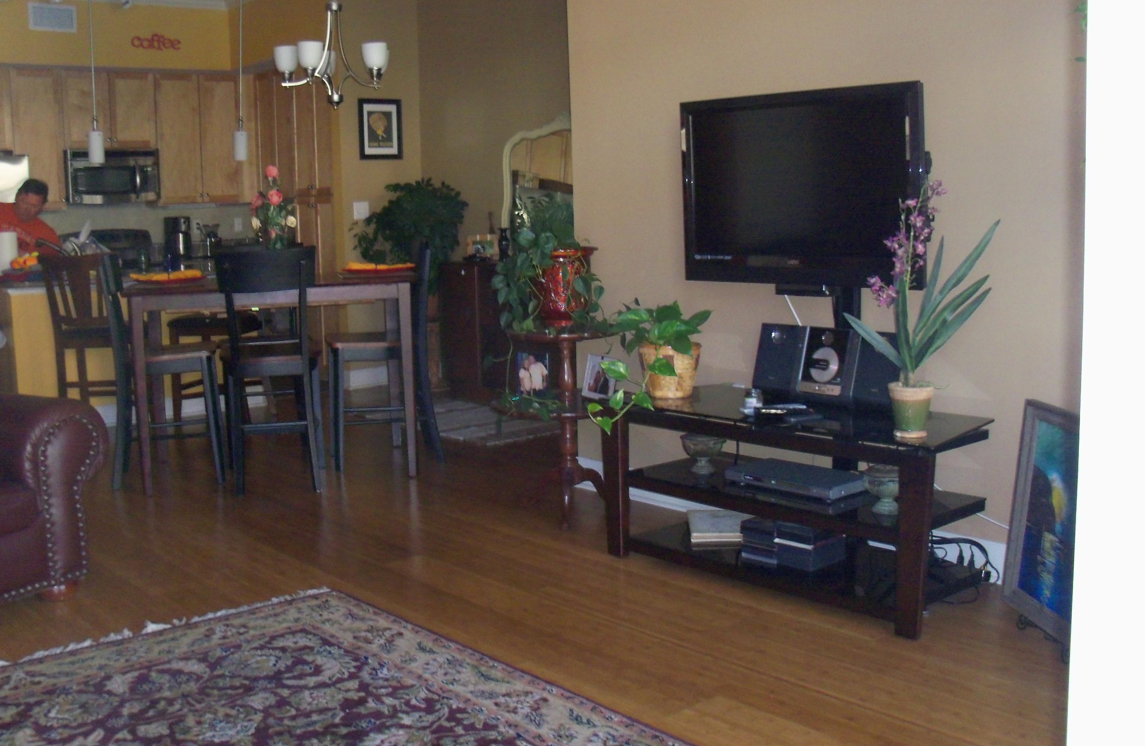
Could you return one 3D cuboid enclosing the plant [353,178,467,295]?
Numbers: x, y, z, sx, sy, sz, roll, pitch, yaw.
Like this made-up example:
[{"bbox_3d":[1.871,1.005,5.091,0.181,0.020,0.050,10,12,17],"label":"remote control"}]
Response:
[{"bbox_3d":[-1.077,-0.846,7.682,0.704,0.892,0.664,-1,7,0],"label":"plant"}]

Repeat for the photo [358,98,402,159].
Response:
[{"bbox_3d":[-1.339,-1.718,8.155,0.349,0.422,0.025,-8,10,-41],"label":"photo"}]

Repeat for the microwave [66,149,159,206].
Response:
[{"bbox_3d":[-3.865,-1.632,9.661,0.755,0.430,0.400,-8,10,-40],"label":"microwave"}]

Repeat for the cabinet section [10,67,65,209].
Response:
[{"bbox_3d":[-4.292,-1.849,9.223,0.390,1.075,0.320,-8,10,-40],"label":"cabinet section"}]

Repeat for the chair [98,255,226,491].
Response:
[{"bbox_3d":[-1.926,-0.031,5.499,0.520,1.070,0.450,-3,8,-10],"label":"chair"}]

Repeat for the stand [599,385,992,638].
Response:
[{"bbox_3d":[0.697,0.378,3.624,0.506,0.532,1.254,-8,10,-41],"label":"stand"}]

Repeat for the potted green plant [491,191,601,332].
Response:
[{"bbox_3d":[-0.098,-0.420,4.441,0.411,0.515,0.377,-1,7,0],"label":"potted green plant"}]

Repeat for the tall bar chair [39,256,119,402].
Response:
[{"bbox_3d":[-2.491,-0.123,6.142,0.431,1.041,0.506,-2,7,-7],"label":"tall bar chair"}]

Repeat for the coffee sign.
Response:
[{"bbox_3d":[-3.370,-2.689,9.393,0.409,0.125,0.025,-8,10,-40],"label":"coffee sign"}]

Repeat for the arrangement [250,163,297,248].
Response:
[{"bbox_3d":[-1.492,-0.742,5.757,0.220,0.535,0.220,-4,8,-14],"label":"arrangement"}]

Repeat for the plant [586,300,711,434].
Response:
[{"bbox_3d":[0.267,-0.017,4.041,0.420,0.440,0.340,-1,8,5],"label":"plant"}]

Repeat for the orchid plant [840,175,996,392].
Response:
[{"bbox_3d":[0.991,-0.251,3.294,0.420,0.580,0.300,1,8,16],"label":"orchid plant"}]

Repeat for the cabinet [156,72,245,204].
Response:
[{"bbox_3d":[-3.311,-2.036,10.126,0.760,1.109,0.330,-8,10,-40],"label":"cabinet"}]

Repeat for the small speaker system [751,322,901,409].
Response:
[{"bbox_3d":[0.837,-0.023,3.756,0.159,0.233,0.545,1,4,-41],"label":"small speaker system"}]

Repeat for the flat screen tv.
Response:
[{"bbox_3d":[0.716,-0.574,3.620,0.907,0.600,0.089,6,12,45],"label":"flat screen tv"}]

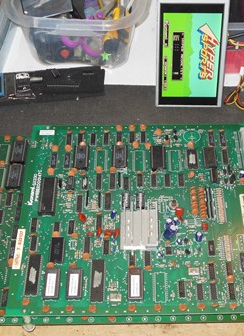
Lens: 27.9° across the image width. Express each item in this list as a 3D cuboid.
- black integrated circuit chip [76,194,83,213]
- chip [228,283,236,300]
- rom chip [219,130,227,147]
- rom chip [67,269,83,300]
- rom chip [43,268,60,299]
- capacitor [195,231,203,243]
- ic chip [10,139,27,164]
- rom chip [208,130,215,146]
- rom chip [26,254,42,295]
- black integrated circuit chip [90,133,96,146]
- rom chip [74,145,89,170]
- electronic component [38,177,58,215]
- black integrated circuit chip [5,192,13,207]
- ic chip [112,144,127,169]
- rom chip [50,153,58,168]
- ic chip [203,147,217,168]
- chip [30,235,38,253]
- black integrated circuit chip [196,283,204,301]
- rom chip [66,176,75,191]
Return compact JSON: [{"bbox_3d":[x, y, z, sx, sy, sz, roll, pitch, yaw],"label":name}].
[{"bbox_3d":[-0.056,0.048,0.655,0.008,0.004,0.025,-1,54,2],"label":"black integrated circuit chip"},{"bbox_3d":[0.129,0.145,0.579,0.008,0.004,0.020,-1,54,2],"label":"chip"},{"bbox_3d":[0.143,-0.042,0.703,0.007,0.004,0.025,-1,55,2],"label":"rom chip"},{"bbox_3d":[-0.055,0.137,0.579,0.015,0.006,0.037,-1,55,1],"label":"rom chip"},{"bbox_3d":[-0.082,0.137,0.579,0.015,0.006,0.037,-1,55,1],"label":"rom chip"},{"bbox_3d":[0.097,0.086,0.617,0.008,0.012,0.008,-1,56,2],"label":"capacitor"},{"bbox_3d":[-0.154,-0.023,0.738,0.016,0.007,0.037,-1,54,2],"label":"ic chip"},{"bbox_3d":[0.128,-0.042,0.704,0.007,0.004,0.025,-1,55,2],"label":"rom chip"},{"bbox_3d":[-0.107,0.130,0.599,0.015,0.005,0.052,-1,56,2],"label":"rom chip"},{"bbox_3d":[-0.041,-0.041,0.713,0.007,0.004,0.020,-1,55,2],"label":"black integrated circuit chip"},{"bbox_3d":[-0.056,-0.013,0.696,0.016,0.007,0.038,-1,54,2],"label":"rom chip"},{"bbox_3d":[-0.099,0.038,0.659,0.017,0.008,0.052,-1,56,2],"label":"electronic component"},{"bbox_3d":[-0.158,0.045,0.688,0.008,0.004,0.020,-1,56,2],"label":"black integrated circuit chip"},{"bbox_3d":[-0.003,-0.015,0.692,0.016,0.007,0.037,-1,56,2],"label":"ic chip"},{"bbox_3d":[-0.096,-0.010,0.699,0.008,0.004,0.024,-1,54,2],"label":"rom chip"},{"bbox_3d":[0.123,-0.014,0.685,0.015,0.005,0.032,-1,55,2],"label":"ic chip"},{"bbox_3d":[-0.111,0.096,0.620,0.008,0.004,0.020,0,56,1],"label":"chip"},{"bbox_3d":[0.092,0.146,0.579,0.008,0.004,0.019,-1,54,2],"label":"black integrated circuit chip"},{"bbox_3d":[-0.070,0.021,0.669,0.008,0.006,0.020,-1,55,2],"label":"rom chip"}]

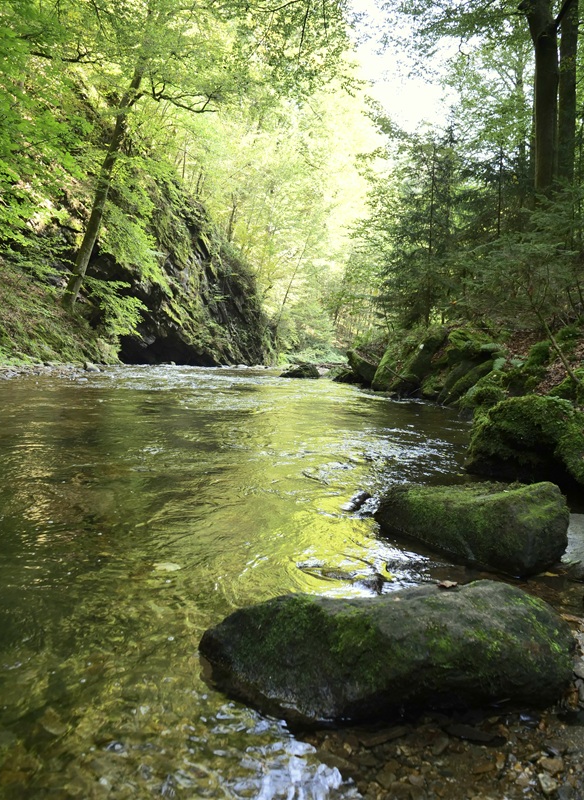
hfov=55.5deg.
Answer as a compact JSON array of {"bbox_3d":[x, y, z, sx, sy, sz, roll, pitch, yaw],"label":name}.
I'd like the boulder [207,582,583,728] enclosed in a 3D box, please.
[{"bbox_3d":[0.330,0.845,2.071,1.250,0.380,0.600,0,6,4],"label":"boulder"}]

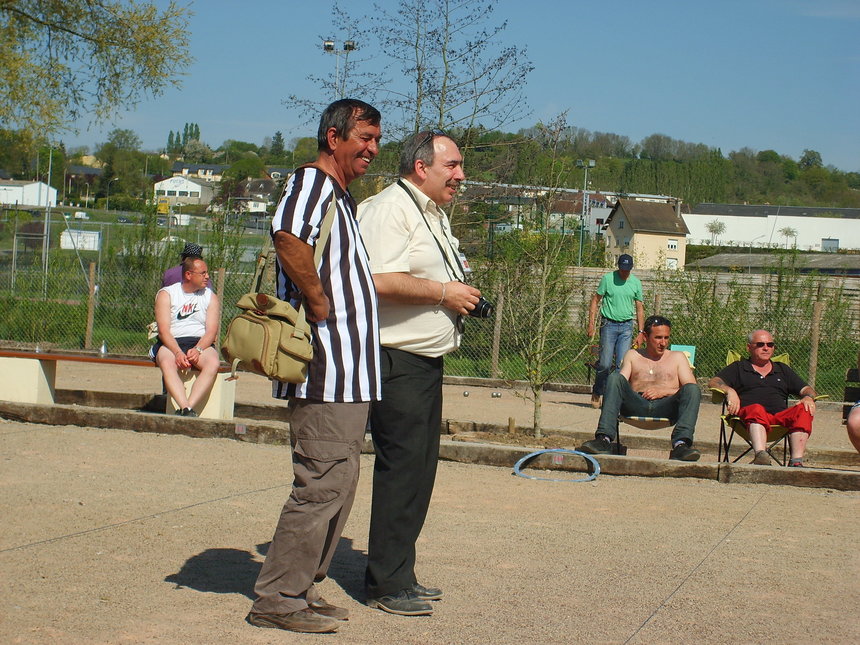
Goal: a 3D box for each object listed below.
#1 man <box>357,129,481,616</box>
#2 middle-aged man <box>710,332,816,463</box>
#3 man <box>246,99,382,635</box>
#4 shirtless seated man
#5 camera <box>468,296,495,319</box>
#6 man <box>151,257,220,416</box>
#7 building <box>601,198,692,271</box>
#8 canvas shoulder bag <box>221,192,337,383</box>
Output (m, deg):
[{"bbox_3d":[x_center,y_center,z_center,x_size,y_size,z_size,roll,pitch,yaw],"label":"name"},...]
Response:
[{"bbox_3d":[-0.042,0.177,7.100,0.450,1.690,0.520,3,1,19],"label":"man"},{"bbox_3d":[2.337,0.544,14.100,0.730,1.030,0.840,3,1,-3],"label":"middle-aged man"},{"bbox_3d":[-0.357,0.141,6.680,0.420,1.740,0.530,3,1,20],"label":"man"},{"bbox_3d":[1.444,0.442,13.800,0.760,0.980,0.950,3,1,10],"label":"shirtless seated man"},{"bbox_3d":[0.170,-0.052,7.050,0.105,0.080,0.120,18,7,25],"label":"camera"},{"bbox_3d":[-1.899,0.155,15.600,0.540,1.300,0.720,3,1,0],"label":"man"},{"bbox_3d":[30.554,-11.855,284.000,9.200,11.000,8.600,3,1,-30],"label":"building"},{"bbox_3d":[-0.495,-0.105,6.580,0.230,0.610,0.340,2,1,-37],"label":"canvas shoulder bag"}]

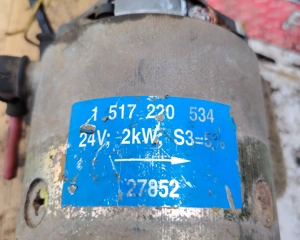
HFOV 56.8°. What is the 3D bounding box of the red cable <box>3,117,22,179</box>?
[{"bbox_3d":[-0.070,0.013,0.142,0.006,0.006,0.033,-2,73,-1],"label":"red cable"}]

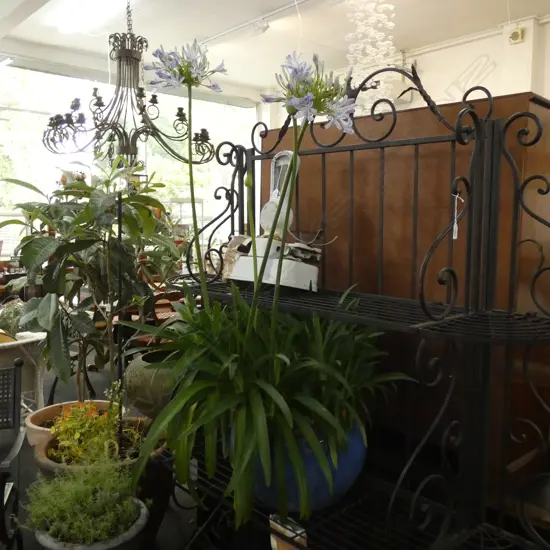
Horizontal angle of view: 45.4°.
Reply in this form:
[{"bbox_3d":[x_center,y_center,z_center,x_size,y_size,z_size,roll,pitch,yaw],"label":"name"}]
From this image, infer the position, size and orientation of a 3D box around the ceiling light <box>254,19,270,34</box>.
[{"bbox_3d":[-0.099,-1.968,5.200,0.140,0.135,0.110,-3,6,-32],"label":"ceiling light"}]

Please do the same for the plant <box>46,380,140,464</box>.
[{"bbox_3d":[-0.541,0.424,1.985,0.285,0.190,0.270,0,5,0],"label":"plant"}]

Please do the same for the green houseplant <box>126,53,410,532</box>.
[{"bbox_3d":[-0.010,0.010,1.860,0.820,1.300,0.760,0,5,0],"label":"green houseplant"}]

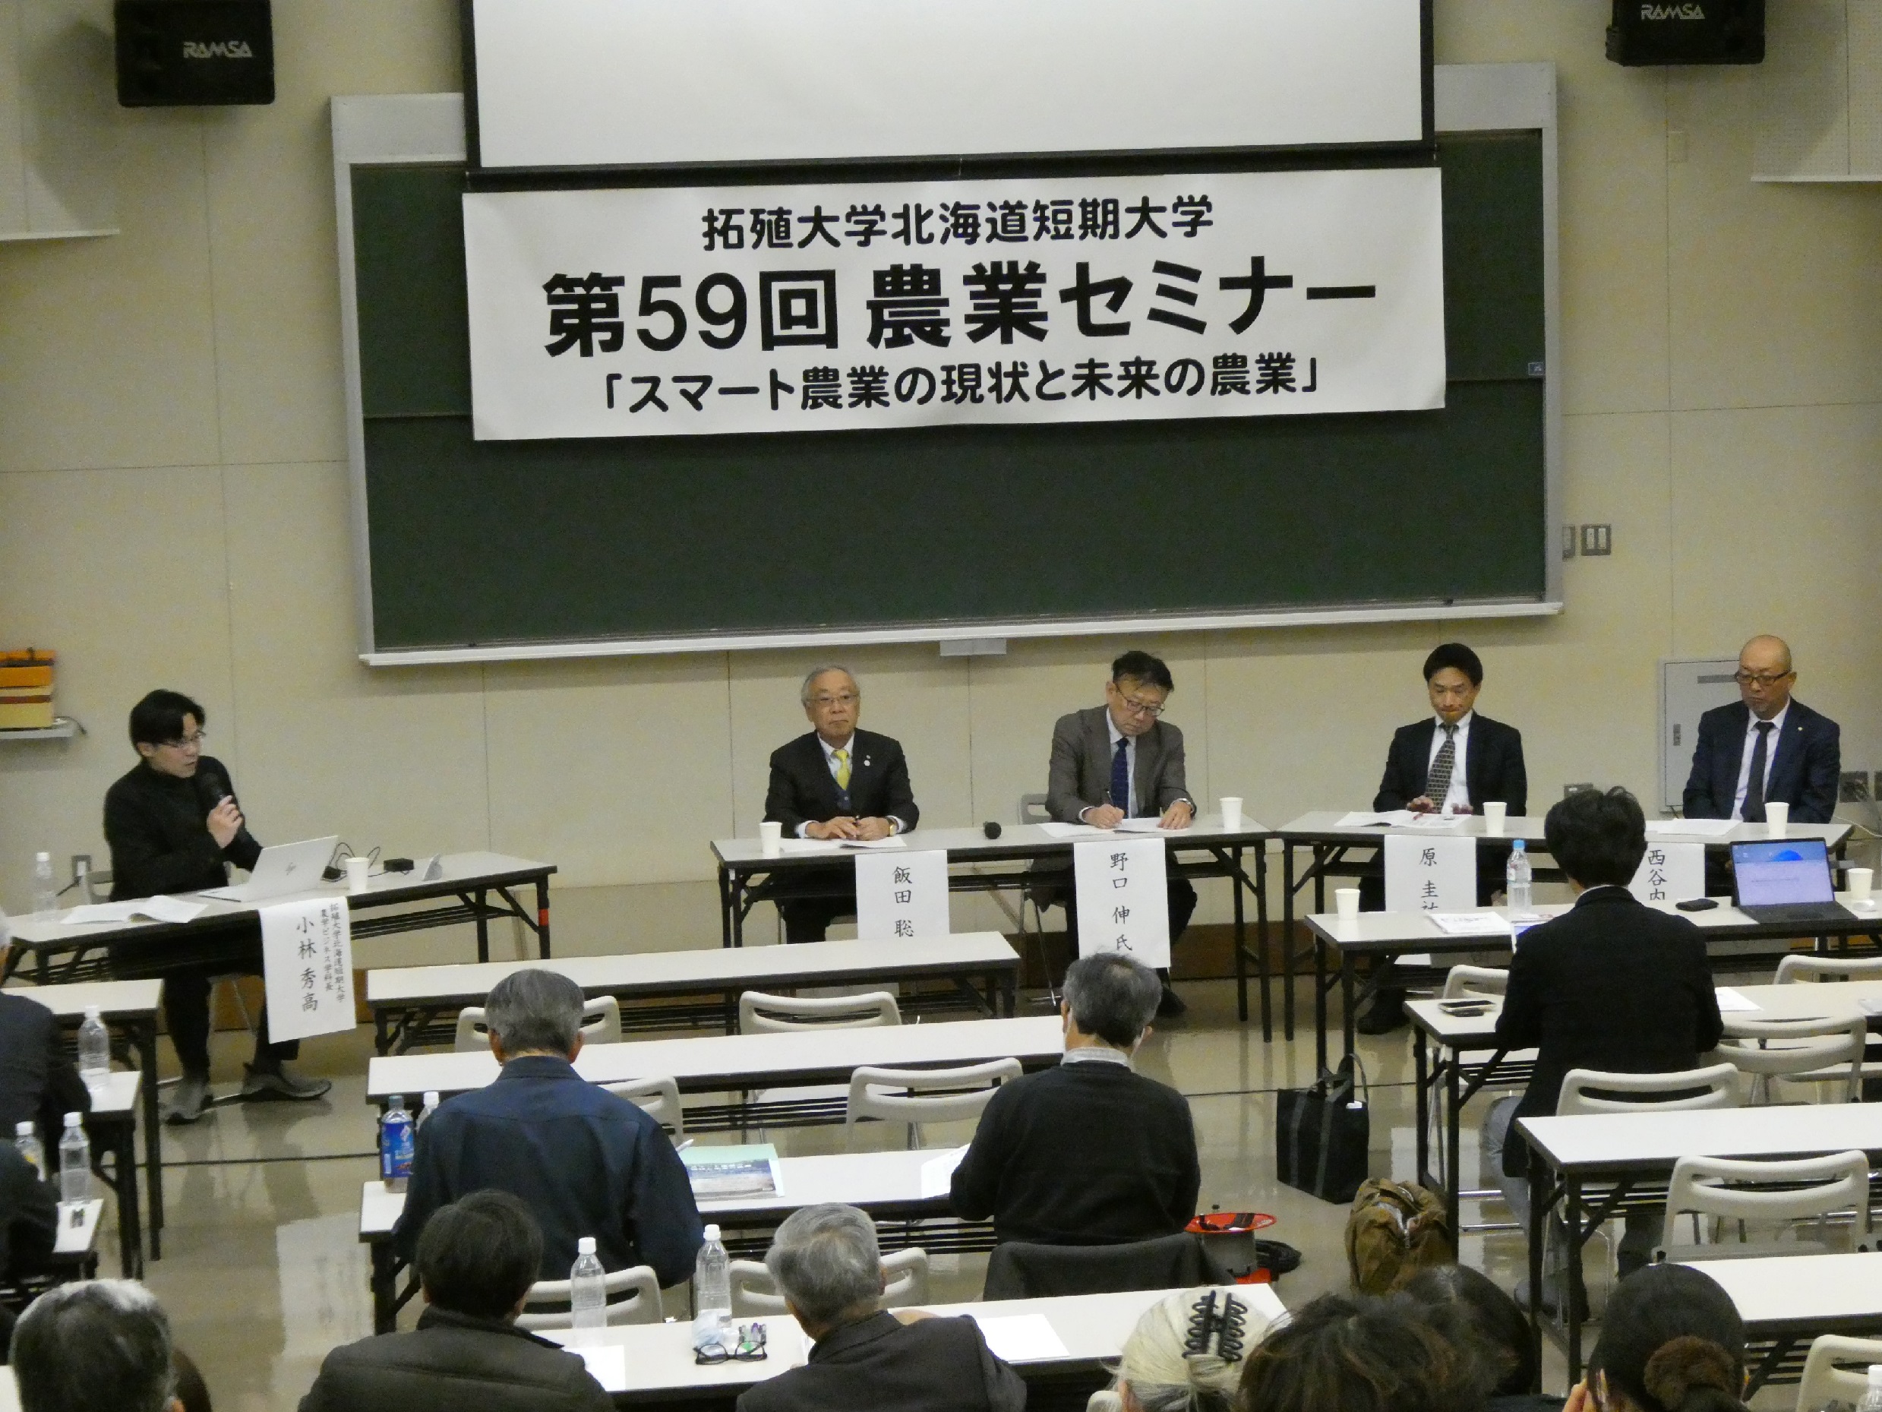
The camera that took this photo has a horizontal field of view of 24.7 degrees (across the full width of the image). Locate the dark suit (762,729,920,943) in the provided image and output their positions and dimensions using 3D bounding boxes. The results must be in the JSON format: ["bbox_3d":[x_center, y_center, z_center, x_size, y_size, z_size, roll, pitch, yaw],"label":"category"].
[{"bbox_3d":[-0.337,0.549,14.381,0.510,0.940,0.620,-3,7,-8],"label":"dark suit"}]

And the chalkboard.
[{"bbox_3d":[0.076,-1.094,14.812,4.146,1.677,0.100,-3,7,-6],"label":"chalkboard"}]

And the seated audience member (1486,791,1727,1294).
[{"bbox_3d":[1.635,0.857,10.577,0.560,1.360,0.750,-2,7,-5],"label":"seated audience member"}]

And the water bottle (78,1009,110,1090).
[{"bbox_3d":[-2.089,0.844,10.591,0.069,0.205,0.069,-3,7,-7],"label":"water bottle"}]

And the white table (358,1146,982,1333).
[{"bbox_3d":[-0.351,1.390,9.457,1.800,0.700,0.450,-3,7,-7],"label":"white table"}]

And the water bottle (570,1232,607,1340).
[{"bbox_3d":[-0.678,1.110,8.225,0.068,0.209,0.068,-3,7,-7],"label":"water bottle"}]

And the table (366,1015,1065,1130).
[{"bbox_3d":[-0.523,1.224,10.879,1.800,0.700,0.450,-3,7,-8],"label":"table"}]

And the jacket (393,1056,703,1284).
[{"bbox_3d":[-0.830,1.026,8.879,0.640,0.630,0.520,-3,7,-7],"label":"jacket"}]

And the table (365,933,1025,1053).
[{"bbox_3d":[-0.686,1.075,12.085,1.800,0.700,0.450,-3,7,-8],"label":"table"}]

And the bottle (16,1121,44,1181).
[{"bbox_3d":[-1.997,1.004,9.385,0.068,0.208,0.068,-3,7,-7],"label":"bottle"}]

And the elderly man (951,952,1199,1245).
[{"bbox_3d":[0.284,1.143,8.965,0.530,1.280,0.780,-3,7,-7],"label":"elderly man"}]

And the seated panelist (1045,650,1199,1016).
[{"bbox_3d":[0.615,0.445,14.553,0.510,1.245,0.720,-3,7,-10],"label":"seated panelist"}]

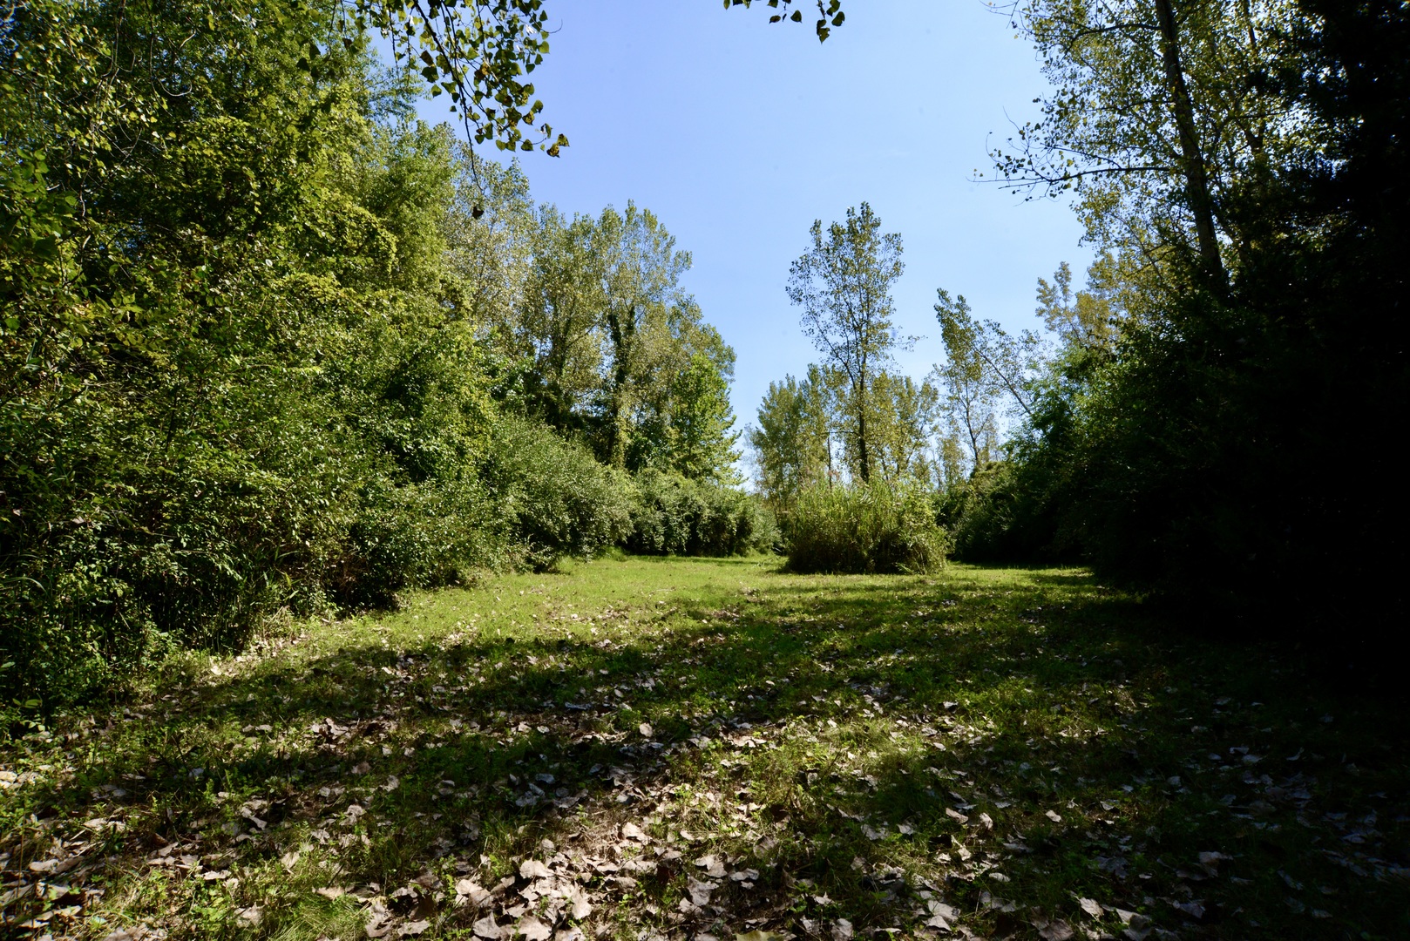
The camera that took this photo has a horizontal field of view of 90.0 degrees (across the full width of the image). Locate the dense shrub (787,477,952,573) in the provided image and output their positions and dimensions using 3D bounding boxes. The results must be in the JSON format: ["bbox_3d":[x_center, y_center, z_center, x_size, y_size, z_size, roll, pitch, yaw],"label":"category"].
[{"bbox_3d":[3.933,1.296,17.556,3.800,2.150,3.000,0,-3,0],"label":"dense shrub"}]

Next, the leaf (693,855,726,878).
[{"bbox_3d":[0.018,1.574,2.802,0.115,0.040,0.100,0,-3,0],"label":"leaf"}]

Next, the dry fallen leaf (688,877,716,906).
[{"bbox_3d":[-0.010,1.564,2.617,0.110,0.045,0.110,0,-3,0],"label":"dry fallen leaf"}]

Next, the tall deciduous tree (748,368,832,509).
[{"bbox_3d":[5.053,-1.273,42.124,4.800,9.851,4.800,0,-3,0],"label":"tall deciduous tree"}]

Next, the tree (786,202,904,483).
[{"bbox_3d":[4.587,-3.145,23.196,3.700,11.609,3.700,0,-3,0],"label":"tree"}]

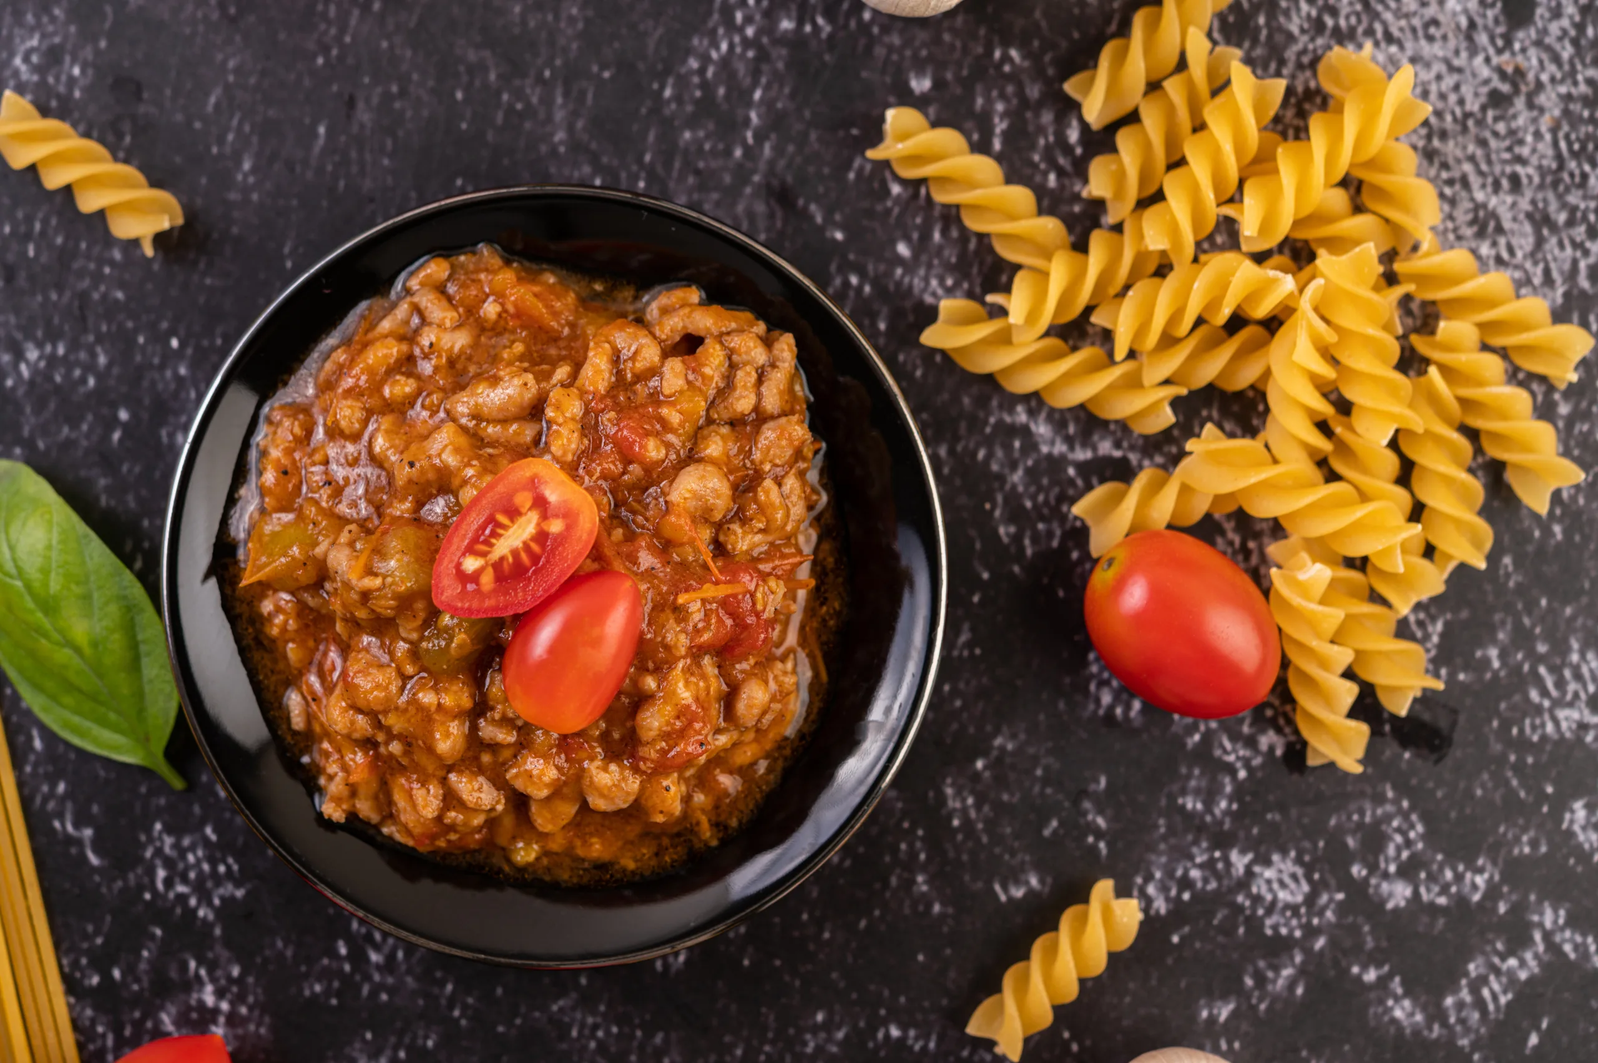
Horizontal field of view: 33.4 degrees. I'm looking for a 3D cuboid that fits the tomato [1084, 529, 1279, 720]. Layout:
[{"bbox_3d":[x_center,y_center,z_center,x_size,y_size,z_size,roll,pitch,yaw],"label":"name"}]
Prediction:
[{"bbox_3d":[0.060,0.015,0.417,0.035,0.026,0.026,41,90,-7],"label":"tomato"}]

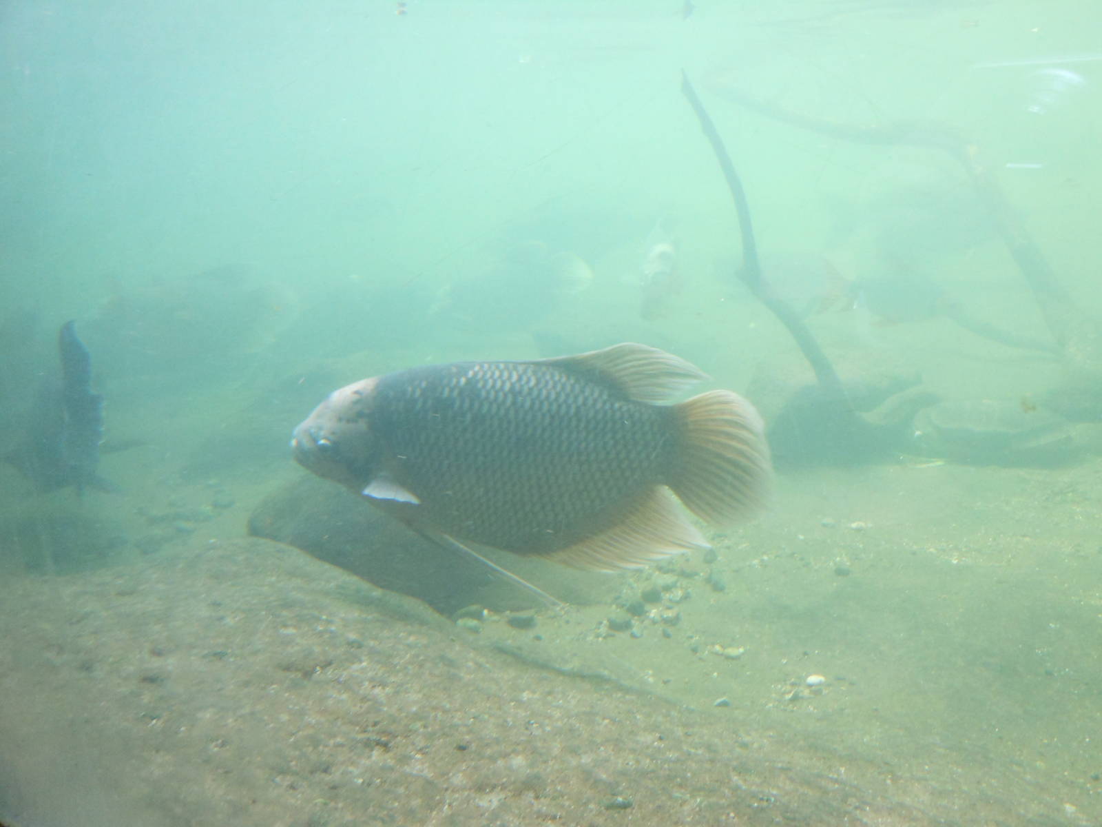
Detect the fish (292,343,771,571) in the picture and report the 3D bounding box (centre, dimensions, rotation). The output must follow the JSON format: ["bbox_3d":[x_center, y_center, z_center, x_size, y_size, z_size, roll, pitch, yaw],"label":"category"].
[{"bbox_3d":[-0.024,0.055,1.120,0.590,0.285,0.120,0,6,5],"label":"fish"}]

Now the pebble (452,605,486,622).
[{"bbox_3d":[-0.128,0.311,1.390,0.050,0.024,0.036,0,6,0],"label":"pebble"}]

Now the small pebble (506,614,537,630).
[{"bbox_3d":[-0.045,0.318,1.360,0.045,0.023,0.034,0,6,0],"label":"small pebble"}]

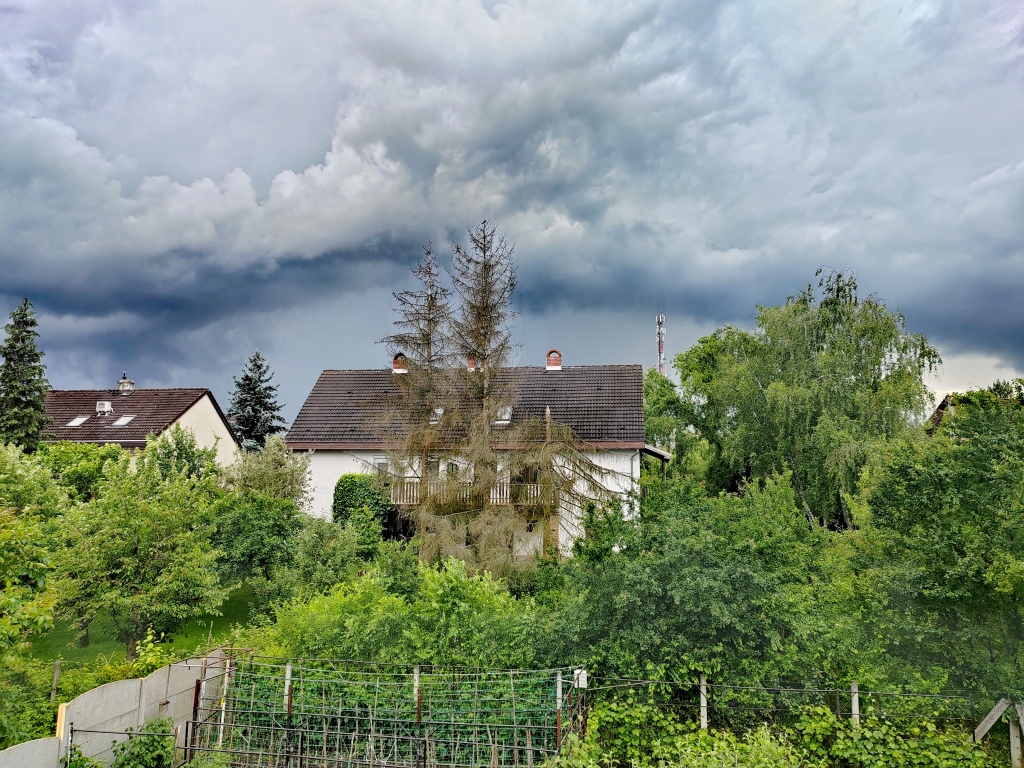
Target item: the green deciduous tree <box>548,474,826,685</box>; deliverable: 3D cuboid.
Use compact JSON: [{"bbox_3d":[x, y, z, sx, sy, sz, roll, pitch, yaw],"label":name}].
[{"bbox_3d":[4.027,4.659,18.304,6.382,5.142,5.500,0,-9,0],"label":"green deciduous tree"}]

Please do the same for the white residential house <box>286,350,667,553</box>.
[{"bbox_3d":[-1.681,4.024,44.243,18.800,11.250,10.000,-1,-9,8],"label":"white residential house"}]

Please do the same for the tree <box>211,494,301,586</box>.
[{"bbox_3d":[-9.302,5.950,28.915,3.262,3.862,3.400,0,-9,0],"label":"tree"}]

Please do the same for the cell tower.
[{"bbox_3d":[41.179,1.695,220.575,3.000,43.400,3.000,-1,-5,10],"label":"cell tower"}]

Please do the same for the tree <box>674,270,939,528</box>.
[{"bbox_3d":[14.379,1.543,38.748,12.954,14.811,11.000,0,-9,0],"label":"tree"}]

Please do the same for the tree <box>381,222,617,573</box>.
[{"bbox_3d":[-0.570,0.488,33.833,9.993,15.324,6.500,0,-9,0],"label":"tree"}]

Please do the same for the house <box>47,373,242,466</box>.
[{"bbox_3d":[-23.380,4.626,46.490,11.200,10.300,10.400,-1,-9,8],"label":"house"}]

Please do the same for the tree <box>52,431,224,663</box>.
[{"bbox_3d":[-9.578,4.254,20.577,4.432,6.022,4.500,0,-9,0],"label":"tree"}]

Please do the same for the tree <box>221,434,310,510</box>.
[{"bbox_3d":[-9.990,5.040,32.094,3.641,6.035,3.700,0,-9,0],"label":"tree"}]

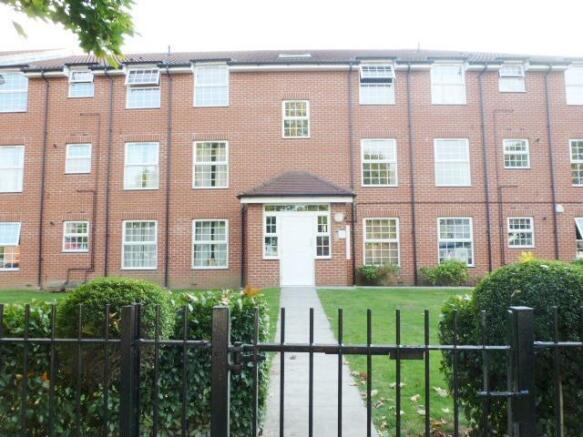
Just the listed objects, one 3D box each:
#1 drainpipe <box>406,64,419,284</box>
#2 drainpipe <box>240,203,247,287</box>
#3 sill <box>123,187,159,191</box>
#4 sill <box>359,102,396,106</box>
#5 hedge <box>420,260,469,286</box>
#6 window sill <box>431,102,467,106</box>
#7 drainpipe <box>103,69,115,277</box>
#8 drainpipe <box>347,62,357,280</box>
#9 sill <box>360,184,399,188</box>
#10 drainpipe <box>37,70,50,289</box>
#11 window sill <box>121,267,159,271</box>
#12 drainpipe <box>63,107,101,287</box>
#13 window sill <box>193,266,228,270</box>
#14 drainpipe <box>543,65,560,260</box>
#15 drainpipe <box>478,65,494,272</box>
[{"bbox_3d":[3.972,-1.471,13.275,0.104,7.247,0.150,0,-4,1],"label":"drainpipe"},{"bbox_3d":[-1.563,0.927,13.175,0.092,2.622,0.100,0,-4,1],"label":"drainpipe"},{"bbox_3d":[-4.929,-0.973,13.371,1.204,0.090,0.130,-1,-5,1],"label":"sill"},{"bbox_3d":[2.882,-3.820,13.547,1.237,0.084,0.130,0,-4,1],"label":"sill"},{"bbox_3d":[4.718,1.702,12.575,1.493,0.877,0.800,-1,-5,1],"label":"hedge"},{"bbox_3d":[5.259,-3.813,13.521,1.182,0.084,0.130,0,-4,1],"label":"window sill"},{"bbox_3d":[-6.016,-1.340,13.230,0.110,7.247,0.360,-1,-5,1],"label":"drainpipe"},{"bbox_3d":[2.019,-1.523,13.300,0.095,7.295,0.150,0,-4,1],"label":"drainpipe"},{"bbox_3d":[2.912,-1.065,13.290,1.205,0.090,0.130,-1,-5,1],"label":"sill"},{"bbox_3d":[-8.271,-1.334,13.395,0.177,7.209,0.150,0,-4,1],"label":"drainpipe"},{"bbox_3d":[-4.919,1.635,13.148,1.194,0.090,0.130,-1,-5,1],"label":"window sill"},{"bbox_3d":[-6.891,-0.655,13.328,0.968,5.802,0.150,0,-4,1],"label":"drainpipe"},{"bbox_3d":[-2.612,1.615,13.123,1.192,0.090,0.130,-1,-5,1],"label":"window sill"},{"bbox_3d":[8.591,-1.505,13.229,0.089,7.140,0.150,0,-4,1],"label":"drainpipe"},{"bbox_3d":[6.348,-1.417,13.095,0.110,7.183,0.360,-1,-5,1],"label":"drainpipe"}]

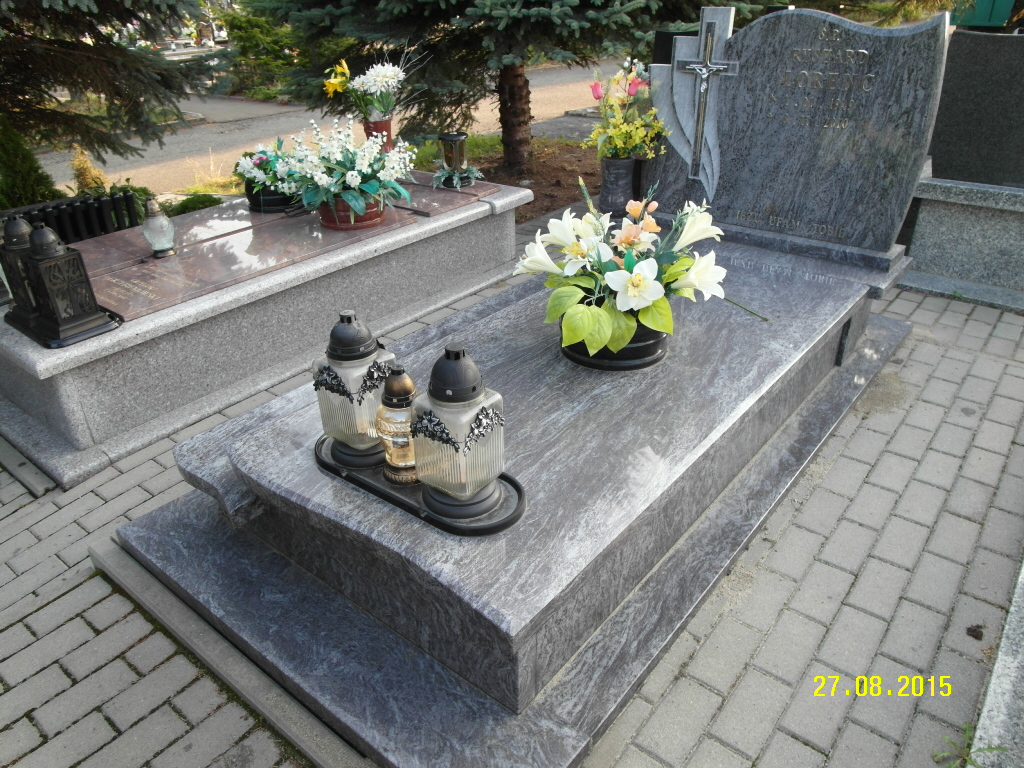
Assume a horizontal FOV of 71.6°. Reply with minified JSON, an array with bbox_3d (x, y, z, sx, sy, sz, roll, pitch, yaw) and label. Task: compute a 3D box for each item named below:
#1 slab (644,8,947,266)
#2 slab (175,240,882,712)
[{"bbox_3d":[1.071,-1.041,2.934,1.140,0.910,0.190,19,35,33],"label":"slab"},{"bbox_3d":[0.227,-0.003,2.303,1.110,0.225,2.050,19,35,34],"label":"slab"}]

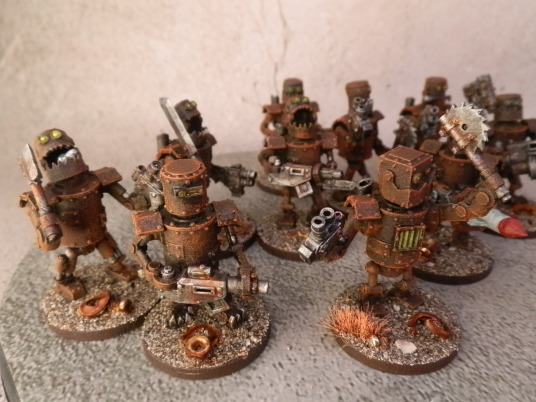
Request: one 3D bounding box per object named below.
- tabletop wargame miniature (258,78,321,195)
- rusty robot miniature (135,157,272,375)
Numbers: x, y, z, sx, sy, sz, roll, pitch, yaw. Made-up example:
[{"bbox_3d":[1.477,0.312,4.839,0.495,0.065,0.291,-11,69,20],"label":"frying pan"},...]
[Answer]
[{"bbox_3d":[0.012,-0.028,0.178,0.031,0.044,0.031,-4,25,-7],"label":"tabletop wargame miniature"},{"bbox_3d":[-0.014,0.011,0.096,0.031,0.044,0.031,-5,25,-11],"label":"rusty robot miniature"}]

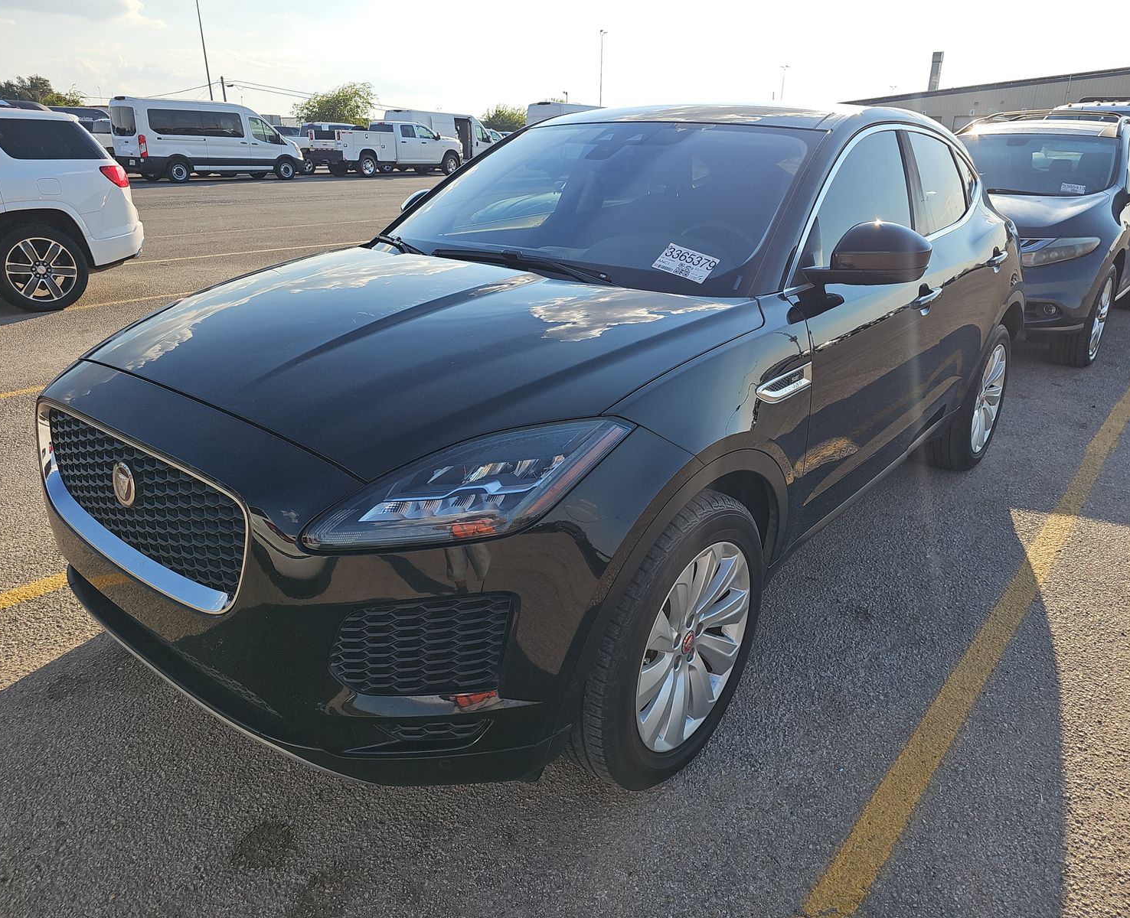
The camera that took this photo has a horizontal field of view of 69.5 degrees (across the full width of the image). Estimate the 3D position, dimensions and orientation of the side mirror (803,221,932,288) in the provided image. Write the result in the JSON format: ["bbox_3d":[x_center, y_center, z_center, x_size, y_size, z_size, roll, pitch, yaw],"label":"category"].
[{"bbox_3d":[0.834,-0.560,2.221,0.280,0.175,0.160,17,27,36],"label":"side mirror"}]

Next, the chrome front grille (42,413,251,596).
[{"bbox_3d":[-0.928,0.097,1.724,0.900,0.320,0.115,17,27,36],"label":"chrome front grille"}]

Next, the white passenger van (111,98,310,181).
[{"bbox_3d":[-11.826,-10.763,27.563,2.120,2.560,5.980,18,27,39],"label":"white passenger van"}]

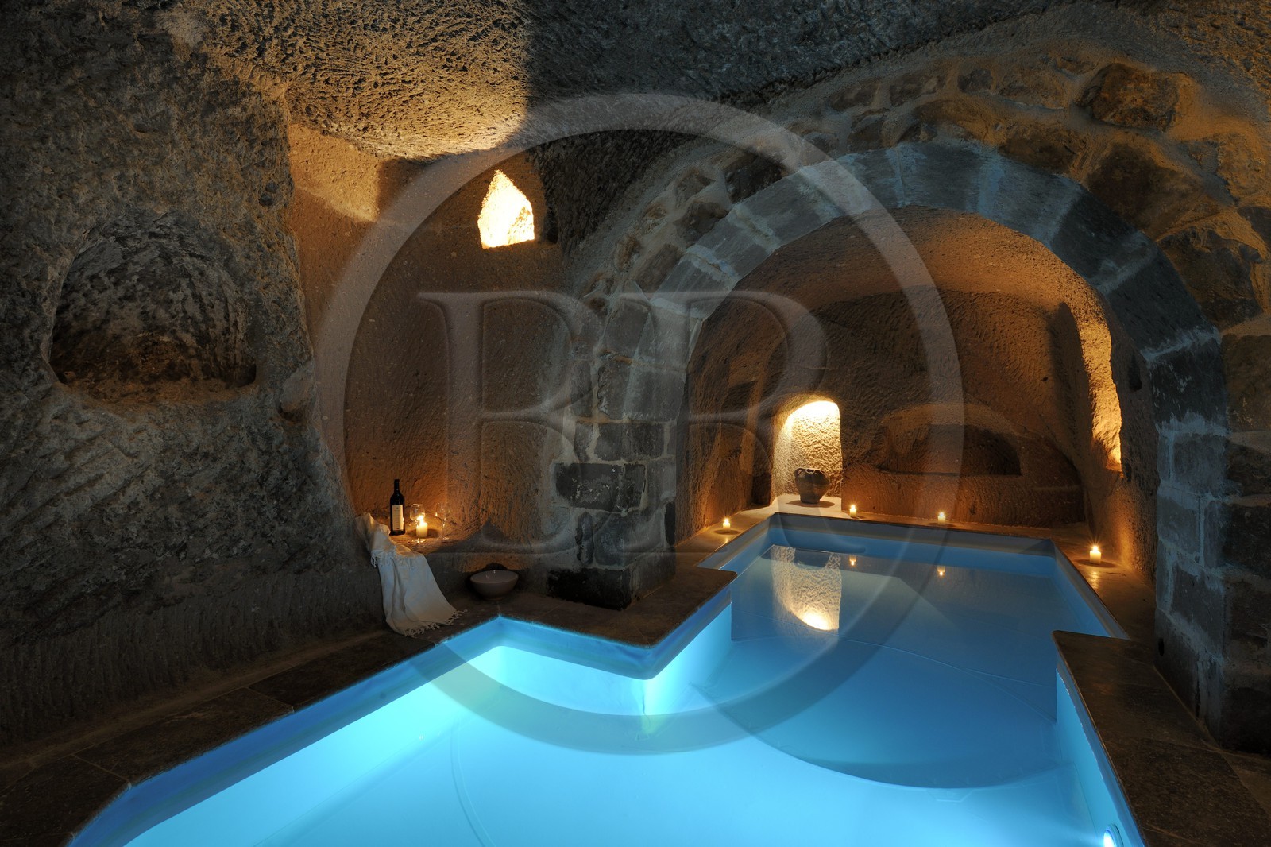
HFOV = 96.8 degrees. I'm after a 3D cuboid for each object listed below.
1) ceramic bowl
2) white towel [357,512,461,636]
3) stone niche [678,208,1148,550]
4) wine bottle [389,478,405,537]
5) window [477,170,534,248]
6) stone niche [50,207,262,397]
[{"bbox_3d":[-0.749,0.868,3.000,0.247,0.120,0.247,0,2,-14],"label":"ceramic bowl"},{"bbox_3d":[-1.120,0.707,2.810,0.360,0.420,0.550,-2,3,-43],"label":"white towel"},{"bbox_3d":[1.836,-0.144,3.894,2.550,2.030,2.000,1,3,29],"label":"stone niche"},{"bbox_3d":[-1.348,0.475,3.200,0.075,0.310,0.075,-1,2,-23],"label":"wine bottle"},{"bbox_3d":[-0.744,-1.227,3.231,0.380,0.420,0.200,1,3,29],"label":"window"},{"bbox_3d":[-1.830,-0.430,2.120,0.330,0.680,0.600,1,2,31],"label":"stone niche"}]

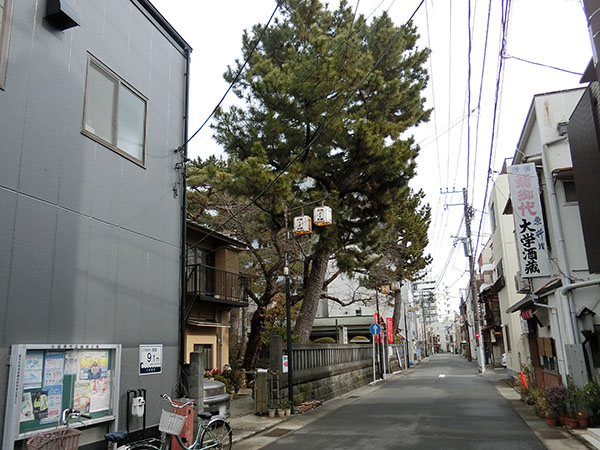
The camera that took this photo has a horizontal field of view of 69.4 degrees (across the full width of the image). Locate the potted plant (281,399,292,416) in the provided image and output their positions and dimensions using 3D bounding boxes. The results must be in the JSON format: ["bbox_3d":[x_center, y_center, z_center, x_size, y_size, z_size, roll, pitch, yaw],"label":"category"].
[{"bbox_3d":[-0.370,5.081,12.050,0.300,0.460,0.300,-2,-14,-1],"label":"potted plant"}]

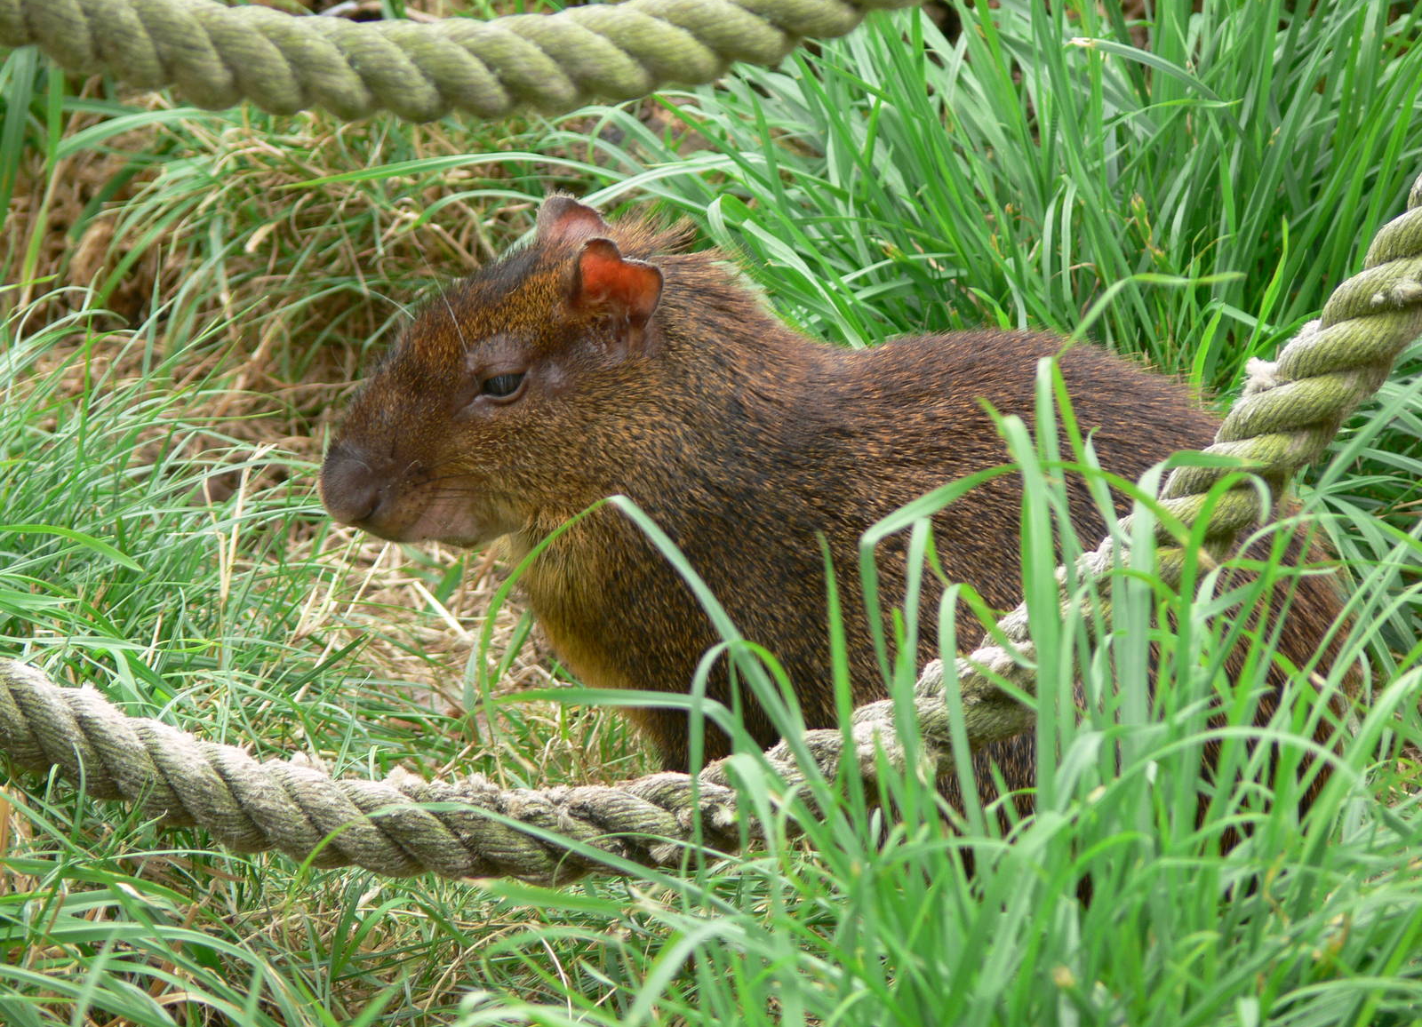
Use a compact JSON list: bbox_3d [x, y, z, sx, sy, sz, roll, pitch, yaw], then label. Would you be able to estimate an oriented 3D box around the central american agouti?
[{"bbox_3d":[0.042,0.011,5.000,0.360,0.235,0.165,-2,17,-6],"label":"central american agouti"}]

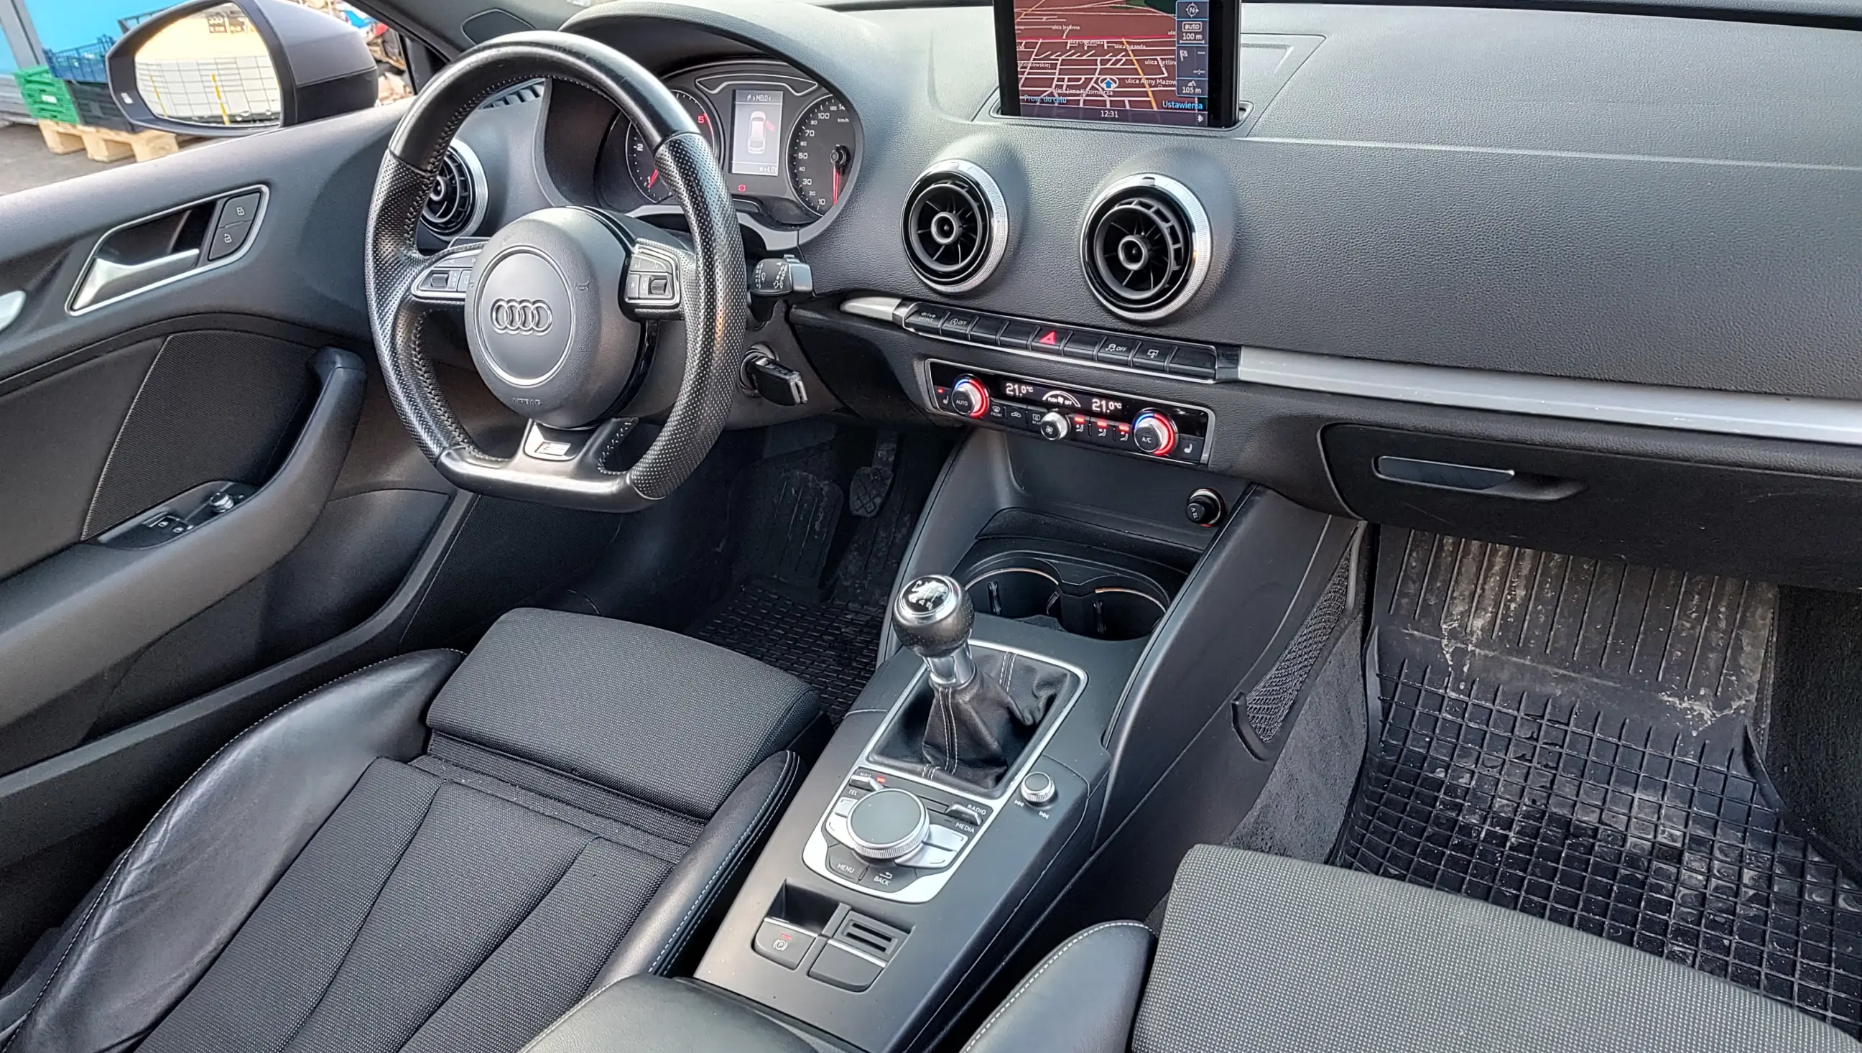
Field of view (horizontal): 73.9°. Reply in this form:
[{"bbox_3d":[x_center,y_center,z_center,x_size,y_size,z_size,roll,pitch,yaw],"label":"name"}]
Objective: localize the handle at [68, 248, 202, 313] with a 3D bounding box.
[{"bbox_3d":[-0.652,-0.202,1.013,0.027,0.035,0.112,14,35,29],"label":"handle"}]

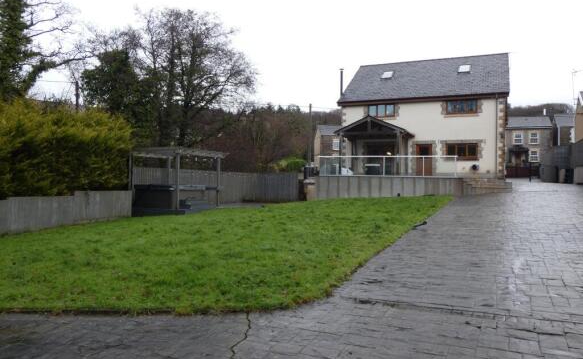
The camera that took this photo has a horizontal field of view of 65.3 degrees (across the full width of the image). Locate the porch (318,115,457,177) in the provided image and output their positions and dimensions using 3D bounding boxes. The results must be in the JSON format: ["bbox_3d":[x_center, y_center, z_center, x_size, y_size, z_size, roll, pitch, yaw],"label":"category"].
[{"bbox_3d":[6.076,-1.976,27.018,7.526,3.668,4.800,1,0,24],"label":"porch"}]

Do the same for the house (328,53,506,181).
[{"bbox_3d":[9.884,-4.326,32.827,10.346,8.636,10.617,1,0,24],"label":"house"}]

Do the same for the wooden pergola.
[{"bbox_3d":[-5.098,-0.037,20.704,2.650,2.563,4.450,1,0,16],"label":"wooden pergola"}]

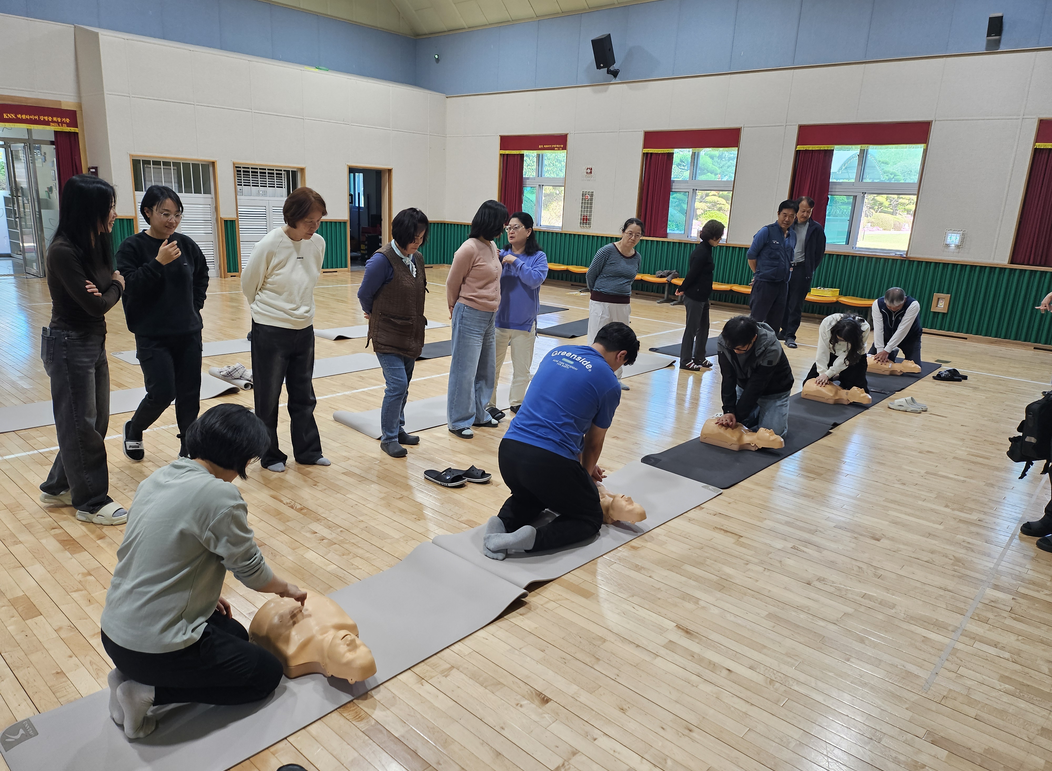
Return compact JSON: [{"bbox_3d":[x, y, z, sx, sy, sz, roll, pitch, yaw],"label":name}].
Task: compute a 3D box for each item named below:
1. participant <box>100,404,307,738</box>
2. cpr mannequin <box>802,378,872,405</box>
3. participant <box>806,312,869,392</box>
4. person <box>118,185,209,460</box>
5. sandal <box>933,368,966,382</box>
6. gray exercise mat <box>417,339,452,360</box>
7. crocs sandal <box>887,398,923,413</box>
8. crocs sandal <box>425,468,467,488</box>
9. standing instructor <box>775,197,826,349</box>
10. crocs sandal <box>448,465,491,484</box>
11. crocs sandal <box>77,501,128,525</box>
[{"bbox_3d":[-1.003,0.551,2.327,0.670,0.960,0.460,-11,20,-43],"label":"participant"},{"bbox_3d":[2.790,0.056,6.466,0.545,0.170,0.320,14,18,39],"label":"cpr mannequin"},{"bbox_3d":[2.927,-0.301,6.719,0.550,0.770,0.800,11,16,29],"label":"participant"},{"bbox_3d":[-2.110,-0.343,4.237,0.530,1.610,0.420,-8,18,-36],"label":"person"},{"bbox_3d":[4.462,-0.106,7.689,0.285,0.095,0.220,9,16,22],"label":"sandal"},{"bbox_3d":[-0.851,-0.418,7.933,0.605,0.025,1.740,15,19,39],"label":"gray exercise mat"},{"bbox_3d":[3.323,0.171,6.382,0.268,0.100,0.105,11,17,29],"label":"crocs sandal"},{"bbox_3d":[-0.471,0.520,4.287,0.268,0.088,0.105,6,15,13],"label":"crocs sandal"},{"bbox_3d":[3.383,-1.426,9.152,0.520,1.800,0.420,9,15,22],"label":"standing instructor"},{"bbox_3d":[-0.332,0.512,4.315,0.266,0.076,0.105,6,14,11],"label":"crocs sandal"},{"bbox_3d":[-2.038,0.612,3.565,0.272,0.095,0.110,3,14,0],"label":"crocs sandal"}]

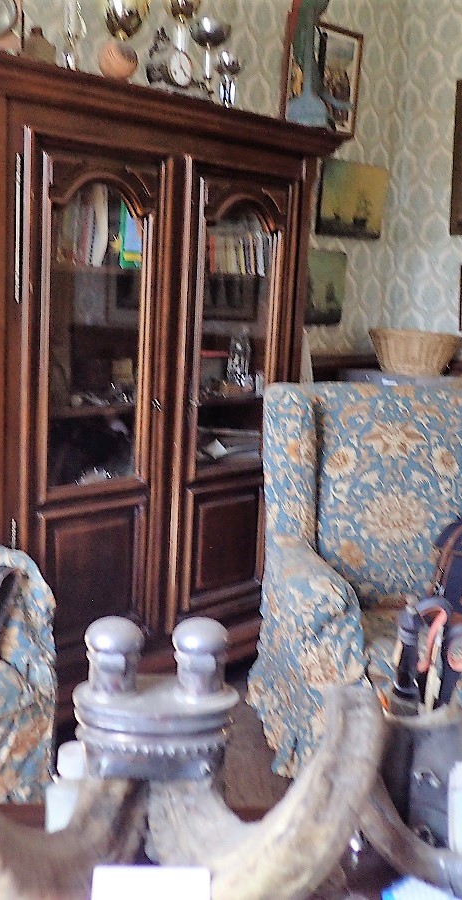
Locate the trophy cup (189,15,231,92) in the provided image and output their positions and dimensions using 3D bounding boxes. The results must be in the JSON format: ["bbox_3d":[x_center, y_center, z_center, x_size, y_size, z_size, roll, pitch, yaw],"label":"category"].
[{"bbox_3d":[-0.067,-1.186,3.184,0.125,0.275,0.125,2,9,0],"label":"trophy cup"}]

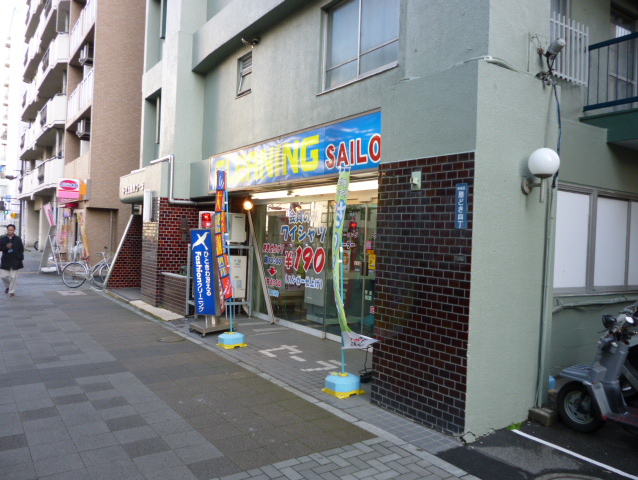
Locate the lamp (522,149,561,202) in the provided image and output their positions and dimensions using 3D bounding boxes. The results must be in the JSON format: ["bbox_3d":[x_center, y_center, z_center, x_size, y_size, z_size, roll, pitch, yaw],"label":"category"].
[{"bbox_3d":[1.911,-0.550,4.437,0.270,0.470,0.290,2,1,-34],"label":"lamp"}]

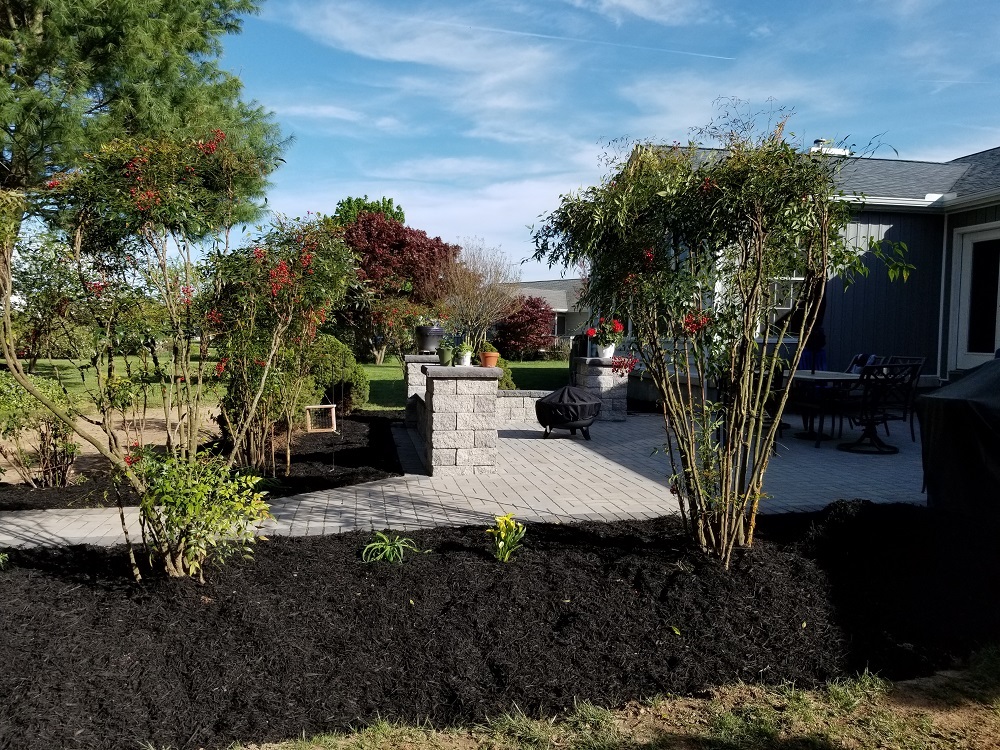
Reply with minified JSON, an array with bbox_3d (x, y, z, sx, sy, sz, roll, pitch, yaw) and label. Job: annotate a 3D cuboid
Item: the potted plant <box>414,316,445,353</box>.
[{"bbox_3d":[-0.925,-0.546,10.000,0.390,0.500,0.390,1,3,-11],"label":"potted plant"}]

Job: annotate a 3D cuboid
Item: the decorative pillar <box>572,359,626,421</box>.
[{"bbox_3d":[1.406,0.192,10.382,0.650,0.825,0.650,1,3,-11],"label":"decorative pillar"}]

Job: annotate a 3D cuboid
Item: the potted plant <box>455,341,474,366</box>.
[{"bbox_3d":[-0.306,-0.193,6.750,0.165,0.235,0.165,1,3,-11],"label":"potted plant"}]

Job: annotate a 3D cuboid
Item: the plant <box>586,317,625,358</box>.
[{"bbox_3d":[1.454,-0.517,10.350,0.510,0.570,0.480,1,3,-11],"label":"plant"}]

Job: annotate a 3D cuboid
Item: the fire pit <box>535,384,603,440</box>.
[{"bbox_3d":[0.773,0.422,8.691,0.760,0.595,0.760,1,3,-11],"label":"fire pit"}]

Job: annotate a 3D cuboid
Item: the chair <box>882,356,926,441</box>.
[{"bbox_3d":[4.437,0.258,8.623,0.660,0.940,0.600,1,3,-13],"label":"chair"}]

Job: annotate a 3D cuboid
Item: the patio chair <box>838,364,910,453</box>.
[{"bbox_3d":[3.876,0.333,7.885,0.620,0.895,0.670,1,3,-12],"label":"patio chair"}]

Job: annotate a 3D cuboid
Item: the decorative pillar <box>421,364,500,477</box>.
[{"bbox_3d":[-0.369,0.381,6.847,0.650,0.930,0.650,1,3,-11],"label":"decorative pillar"}]

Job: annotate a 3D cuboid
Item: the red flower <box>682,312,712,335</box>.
[{"bbox_3d":[1.091,-0.285,4.150,0.155,0.120,0.130,1,3,-11],"label":"red flower"}]

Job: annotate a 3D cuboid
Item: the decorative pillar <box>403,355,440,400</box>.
[{"bbox_3d":[-0.959,0.191,10.051,0.650,0.885,0.650,1,3,-11],"label":"decorative pillar"}]

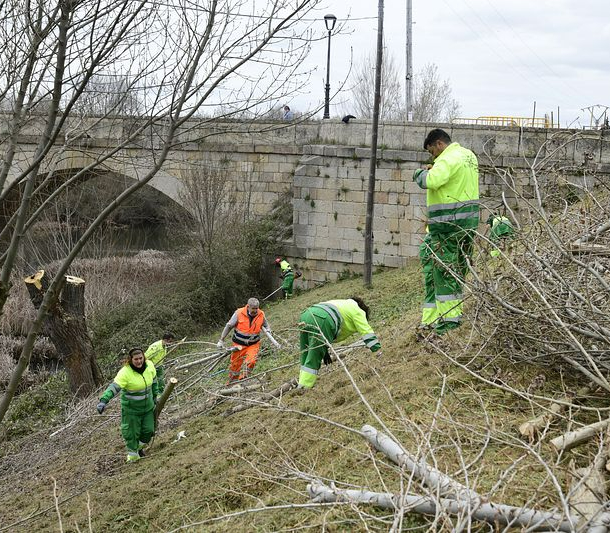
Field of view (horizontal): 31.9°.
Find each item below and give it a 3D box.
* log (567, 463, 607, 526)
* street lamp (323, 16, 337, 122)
[{"bbox_3d":[1.027,0.842,3.900,0.125,0.115,0.520,4,11,17],"label":"log"},{"bbox_3d":[0.980,-8.085,43.000,0.520,4.300,0.520,1,9,0],"label":"street lamp"}]

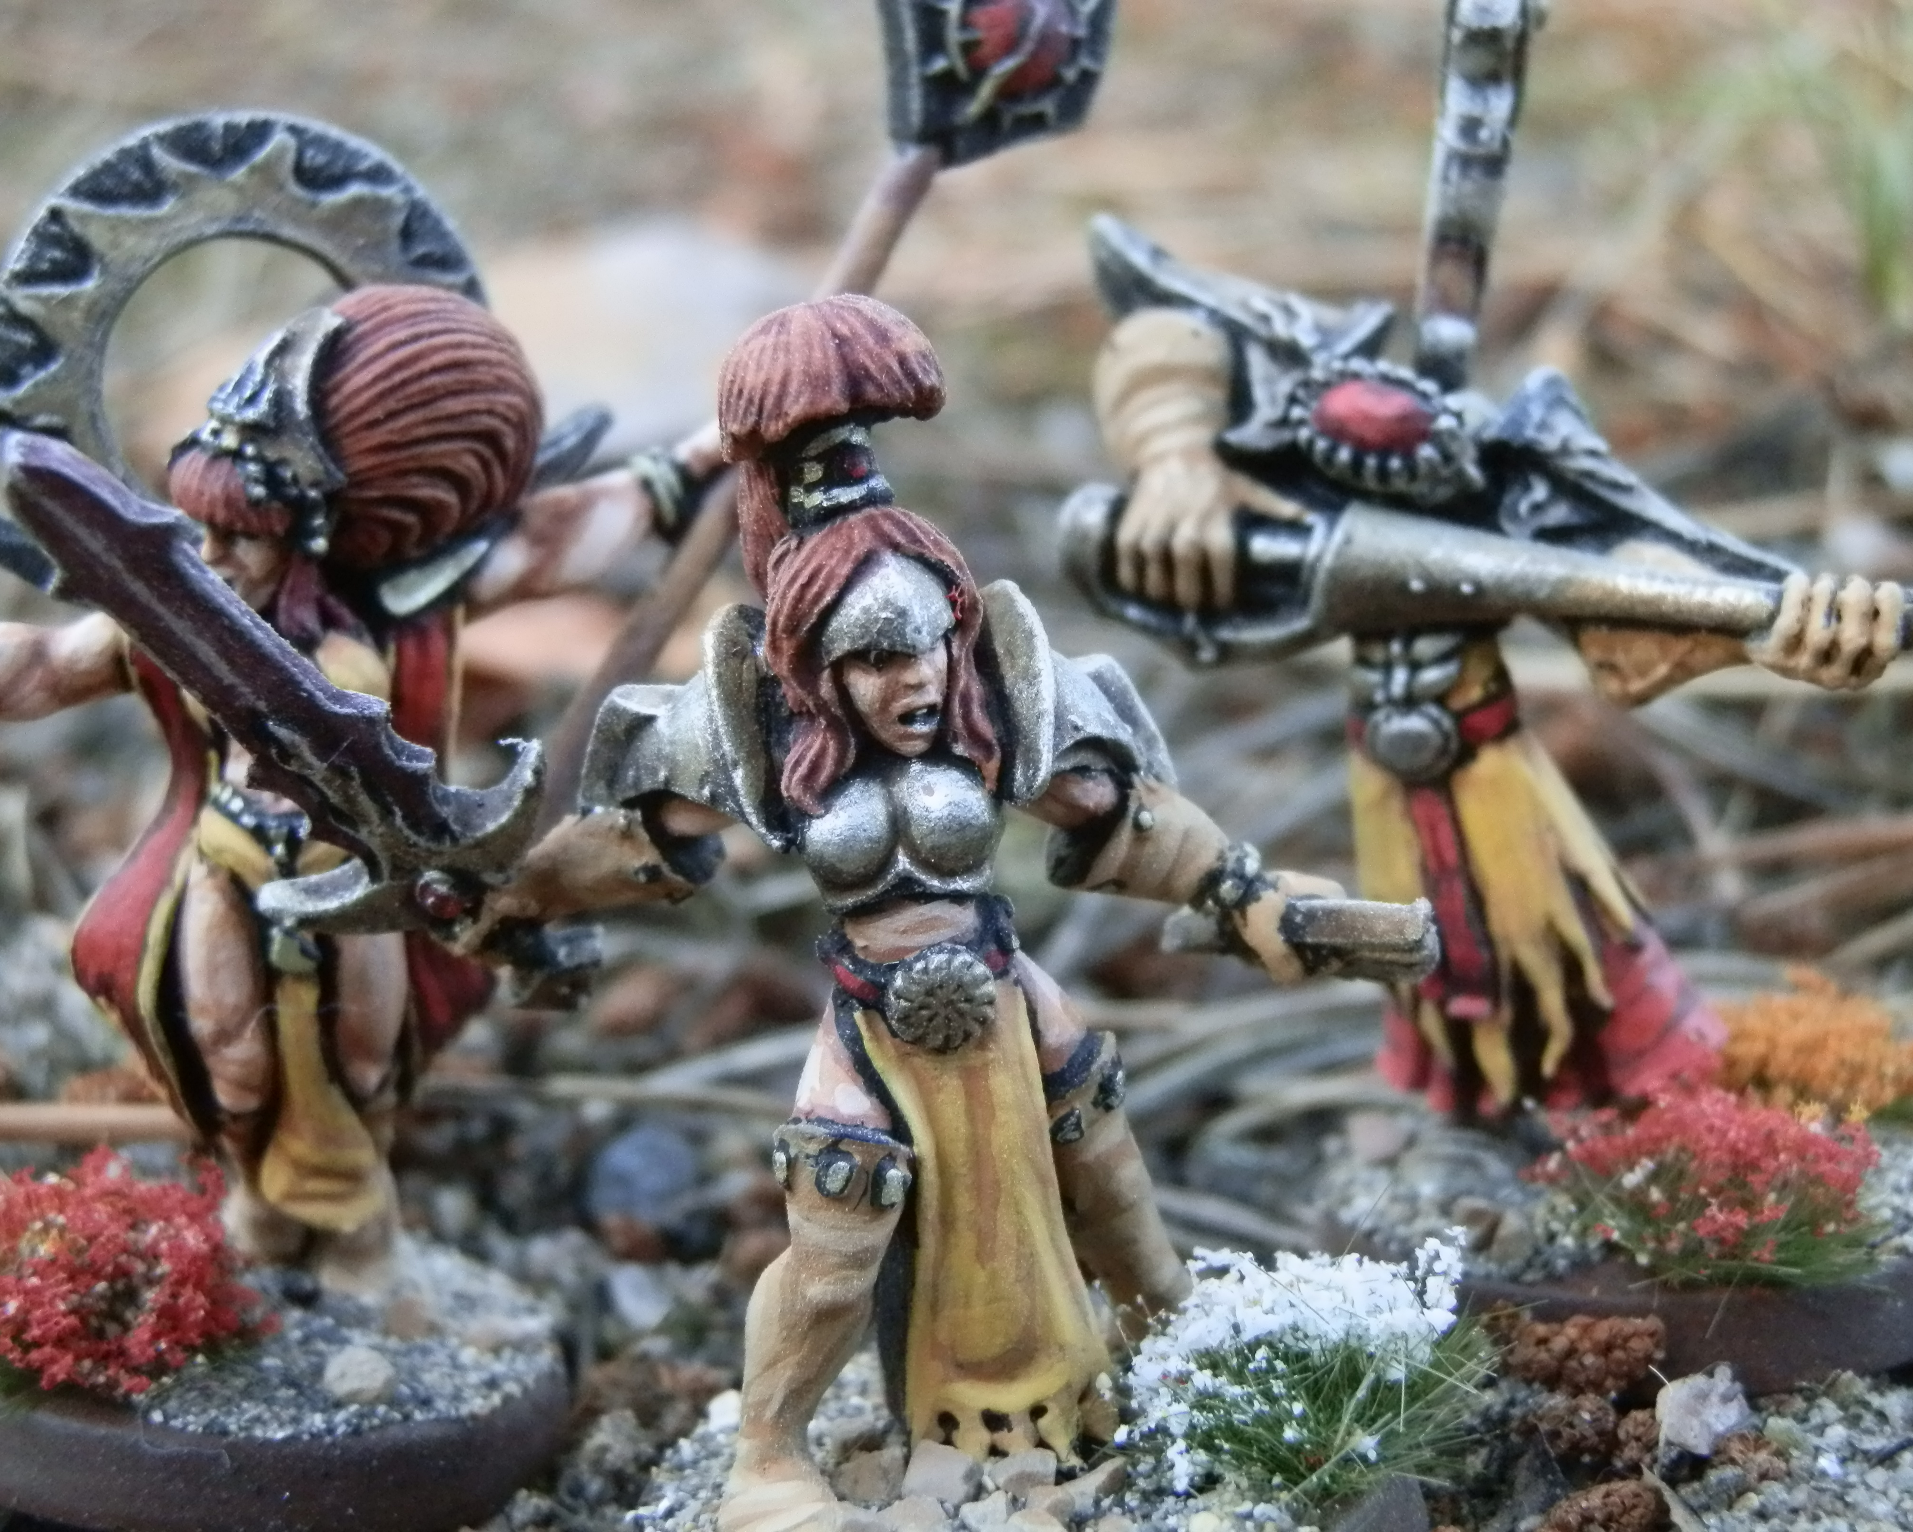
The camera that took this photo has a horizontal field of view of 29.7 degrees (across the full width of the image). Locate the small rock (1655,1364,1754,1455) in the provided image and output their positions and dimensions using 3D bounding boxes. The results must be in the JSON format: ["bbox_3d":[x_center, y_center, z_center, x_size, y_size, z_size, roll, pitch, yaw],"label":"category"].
[{"bbox_3d":[0.024,0.021,0.117,0.003,0.003,0.003,0,13,0],"label":"small rock"}]

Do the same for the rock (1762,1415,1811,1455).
[{"bbox_3d":[0.027,0.022,0.117,0.002,0.001,0.002,0,13,0],"label":"rock"}]

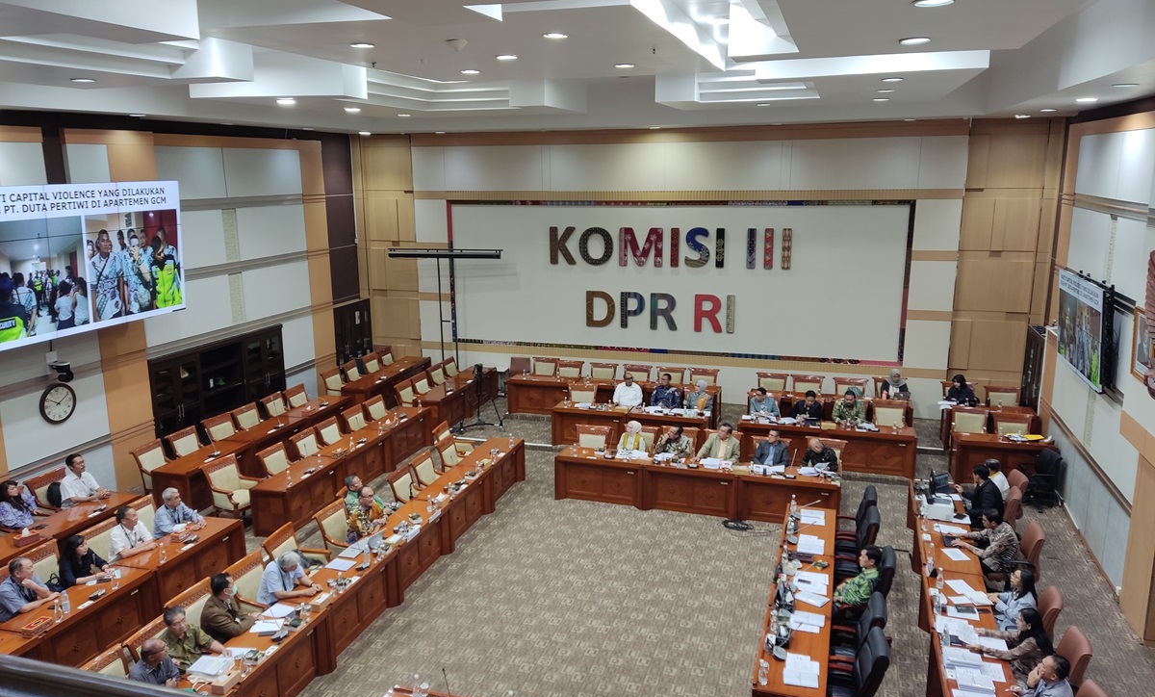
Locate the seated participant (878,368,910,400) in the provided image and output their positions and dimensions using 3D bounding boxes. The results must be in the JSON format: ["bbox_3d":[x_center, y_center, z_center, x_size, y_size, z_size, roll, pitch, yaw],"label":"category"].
[{"bbox_3d":[6.323,1.033,16.641,0.530,1.250,0.700,3,13,18],"label":"seated participant"}]

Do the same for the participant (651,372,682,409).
[{"bbox_3d":[1.731,1.218,16.184,0.580,1.320,0.780,3,13,18],"label":"participant"}]

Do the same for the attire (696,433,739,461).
[{"bbox_3d":[2.265,1.725,13.711,0.660,0.620,0.600,3,13,18],"label":"attire"}]

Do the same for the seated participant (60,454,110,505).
[{"bbox_3d":[-6.833,2.127,11.870,0.820,1.300,0.560,2,13,11],"label":"seated participant"}]

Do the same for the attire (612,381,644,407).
[{"bbox_3d":[1.035,1.005,16.867,0.580,0.660,0.430,2,13,13],"label":"attire"}]

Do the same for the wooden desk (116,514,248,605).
[{"bbox_3d":[-4.909,2.781,10.527,0.620,0.770,1.480,3,13,17],"label":"wooden desk"}]

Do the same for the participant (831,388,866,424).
[{"bbox_3d":[4.767,1.464,14.792,0.580,1.280,0.850,3,13,17],"label":"participant"}]

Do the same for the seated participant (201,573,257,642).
[{"bbox_3d":[-3.640,3.030,8.984,0.770,1.290,0.580,2,13,13],"label":"seated participant"}]

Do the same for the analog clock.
[{"bbox_3d":[-7.439,0.793,11.943,0.060,0.580,0.580,3,13,17],"label":"analog clock"}]

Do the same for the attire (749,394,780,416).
[{"bbox_3d":[3.465,1.191,15.529,0.530,0.600,0.500,3,13,18],"label":"attire"}]

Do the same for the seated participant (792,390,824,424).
[{"bbox_3d":[4.261,1.414,15.384,0.580,1.220,0.780,3,13,18],"label":"seated participant"}]

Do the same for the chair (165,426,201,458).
[{"bbox_3d":[-6.558,1.951,14.399,0.670,1.030,0.680,3,13,18],"label":"chair"}]

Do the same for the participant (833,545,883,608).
[{"bbox_3d":[3.136,2.849,9.601,0.710,1.270,0.530,3,13,16],"label":"participant"}]

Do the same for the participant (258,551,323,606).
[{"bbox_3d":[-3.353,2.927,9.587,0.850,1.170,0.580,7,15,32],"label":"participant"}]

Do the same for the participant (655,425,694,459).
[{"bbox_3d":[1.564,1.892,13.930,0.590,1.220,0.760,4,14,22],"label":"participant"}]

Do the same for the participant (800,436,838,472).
[{"bbox_3d":[3.890,2.037,13.536,0.570,1.180,0.720,3,13,18],"label":"participant"}]

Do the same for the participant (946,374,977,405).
[{"bbox_3d":[7.226,1.150,15.748,0.520,1.240,0.760,5,14,23],"label":"participant"}]

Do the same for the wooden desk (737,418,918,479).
[{"bbox_3d":[4.343,1.758,14.663,2.970,0.770,0.620,3,13,17],"label":"wooden desk"}]

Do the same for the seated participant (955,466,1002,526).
[{"bbox_3d":[5.650,2.297,11.938,0.760,1.300,0.570,3,13,16],"label":"seated participant"}]

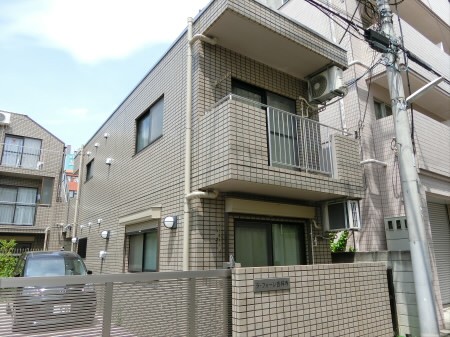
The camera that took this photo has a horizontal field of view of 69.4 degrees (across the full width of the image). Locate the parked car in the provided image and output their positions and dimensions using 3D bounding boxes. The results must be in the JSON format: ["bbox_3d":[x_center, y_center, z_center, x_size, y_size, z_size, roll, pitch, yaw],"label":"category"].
[{"bbox_3d":[-4.605,3.023,8.430,1.660,1.630,3.950,9,-18,-34],"label":"parked car"}]

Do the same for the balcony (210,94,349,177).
[{"bbox_3d":[1.109,-0.170,5.788,3.120,1.270,0.820,10,-18,-34],"label":"balcony"}]

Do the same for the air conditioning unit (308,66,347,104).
[{"bbox_3d":[2.170,-1.765,6.968,0.280,0.540,0.720,9,-18,-34],"label":"air conditioning unit"}]

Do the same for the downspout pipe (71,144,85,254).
[{"bbox_3d":[-5.674,1.851,12.335,0.090,5.650,0.090,9,-18,-34],"label":"downspout pipe"}]

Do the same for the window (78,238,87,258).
[{"bbox_3d":[-4.814,2.724,11.080,0.120,0.660,1.100,9,-18,-34],"label":"window"}]

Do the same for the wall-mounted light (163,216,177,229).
[{"bbox_3d":[-0.959,0.943,5.644,0.190,0.220,0.210,9,-18,-34],"label":"wall-mounted light"}]

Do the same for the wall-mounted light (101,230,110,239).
[{"bbox_3d":[-3.198,1.788,8.711,0.190,0.220,0.210,9,-18,-34],"label":"wall-mounted light"}]

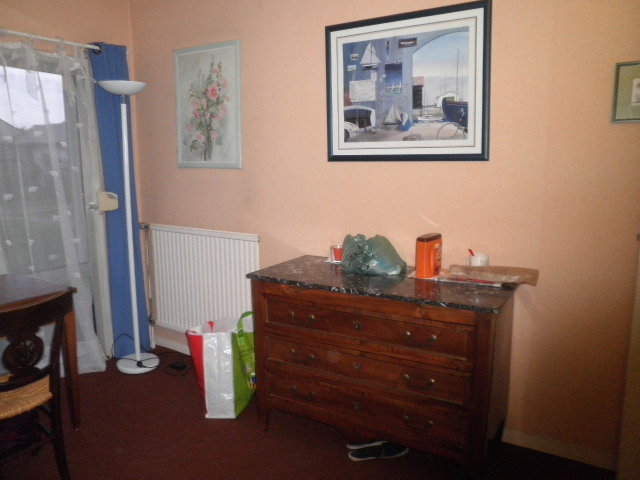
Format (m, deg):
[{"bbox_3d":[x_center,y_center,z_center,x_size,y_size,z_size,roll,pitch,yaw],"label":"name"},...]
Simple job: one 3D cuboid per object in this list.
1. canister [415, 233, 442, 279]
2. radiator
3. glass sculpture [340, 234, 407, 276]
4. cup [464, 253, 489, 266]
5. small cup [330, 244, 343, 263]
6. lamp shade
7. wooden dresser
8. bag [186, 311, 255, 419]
[{"bbox_3d":[0.530,0.075,2.334,0.150,0.193,0.078,-7,12,-37],"label":"canister"},{"bbox_3d":[-0.768,0.284,3.194,0.881,0.694,0.085,5,11,30],"label":"radiator"},{"bbox_3d":[0.271,0.068,2.401,0.300,0.185,0.160,3,10,18],"label":"glass sculpture"},{"bbox_3d":[0.732,0.129,2.241,0.111,0.100,0.083,3,10,18],"label":"cup"},{"bbox_3d":[0.097,0.080,2.631,0.075,0.088,0.075,0,9,0],"label":"small cup"},{"bbox_3d":[-1.257,-0.961,3.059,0.305,0.085,0.305,5,11,30],"label":"lamp shade"},{"bbox_3d":[0.286,0.588,2.367,1.167,0.830,0.525,5,11,29],"label":"wooden dresser"},{"bbox_3d":[-0.526,0.684,2.777,0.215,0.510,0.390,2,9,10],"label":"bag"}]

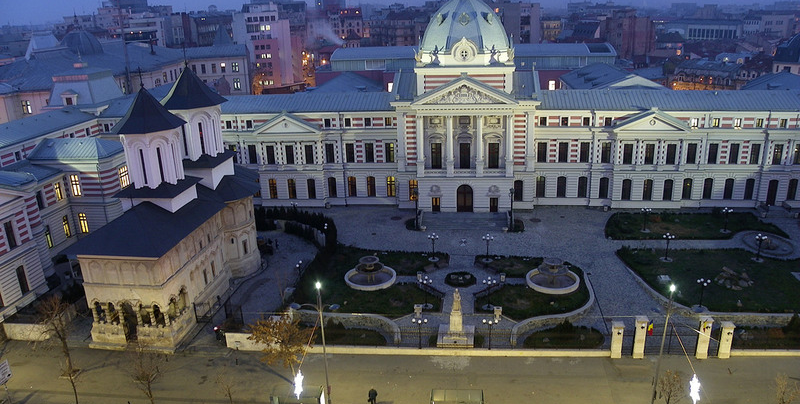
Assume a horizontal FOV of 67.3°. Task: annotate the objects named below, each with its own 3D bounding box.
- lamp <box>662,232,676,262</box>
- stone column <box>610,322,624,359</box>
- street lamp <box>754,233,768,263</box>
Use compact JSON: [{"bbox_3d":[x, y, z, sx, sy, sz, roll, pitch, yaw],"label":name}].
[{"bbox_3d":[33.119,5.641,74.357,1.400,3.200,1.400,0,18,6],"label":"lamp"},{"bbox_3d":[19.544,12.419,54.141,1.100,3.290,1.100,0,19,5],"label":"stone column"},{"bbox_3d":[44.009,5.556,73.463,1.400,3.200,1.400,0,18,6],"label":"street lamp"}]

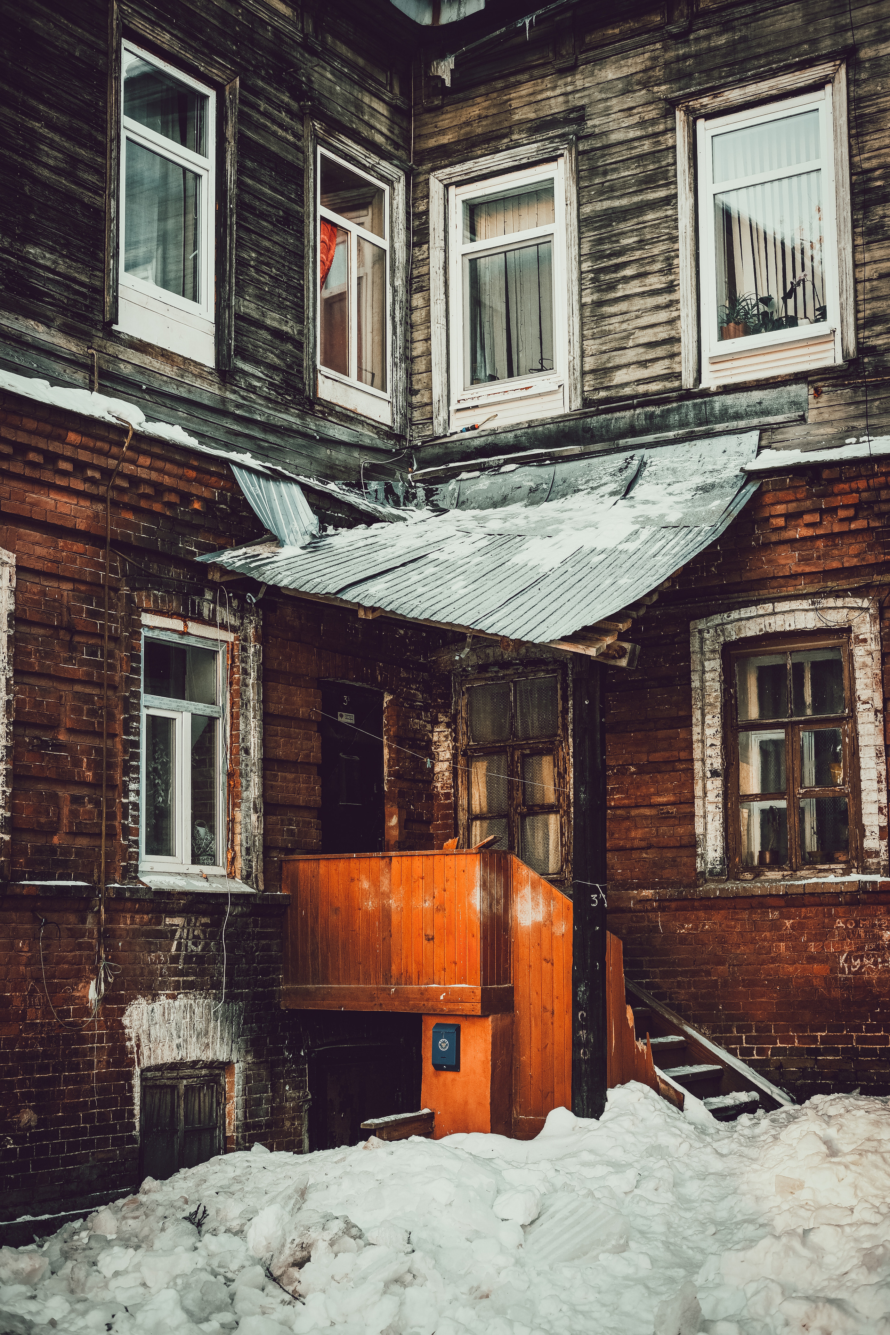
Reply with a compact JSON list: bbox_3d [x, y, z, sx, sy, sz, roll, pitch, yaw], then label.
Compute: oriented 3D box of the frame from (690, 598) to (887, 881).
[{"bbox_3d":[2.470,0.548,14.024,1.419,1.944,0.220,-6,-10,32],"label":"frame"}]

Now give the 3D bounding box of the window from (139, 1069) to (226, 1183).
[{"bbox_3d":[-1.754,3.014,12.856,0.120,0.759,0.834,-6,-10,32],"label":"window"}]

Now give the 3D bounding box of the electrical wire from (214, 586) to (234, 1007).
[{"bbox_3d":[-1.503,0.873,13.338,0.100,2.912,0.178,-6,-10,32],"label":"electrical wire"}]

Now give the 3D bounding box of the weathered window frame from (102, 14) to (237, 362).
[{"bbox_3d":[-1.955,-3.313,13.823,0.150,2.223,1.389,-6,-10,32],"label":"weathered window frame"}]

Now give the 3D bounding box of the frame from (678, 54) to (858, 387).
[{"bbox_3d":[2.396,-3.271,14.710,1.355,2.285,0.150,-6,-10,32],"label":"frame"}]

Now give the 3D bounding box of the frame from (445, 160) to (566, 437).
[{"bbox_3d":[0.523,-2.983,15.912,1.092,2.091,0.100,-6,-10,32],"label":"frame"}]

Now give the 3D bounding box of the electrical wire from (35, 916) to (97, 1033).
[{"bbox_3d":[-2.295,1.859,11.916,0.060,0.687,0.513,-6,-10,32],"label":"electrical wire"}]

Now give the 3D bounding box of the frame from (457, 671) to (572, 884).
[{"bbox_3d":[0.554,0.864,15.280,1.004,1.681,0.120,-6,-10,32],"label":"frame"}]

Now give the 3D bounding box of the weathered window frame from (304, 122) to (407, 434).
[{"bbox_3d":[-0.760,-3.058,15.668,0.150,2.174,1.406,-6,-10,32],"label":"weathered window frame"}]

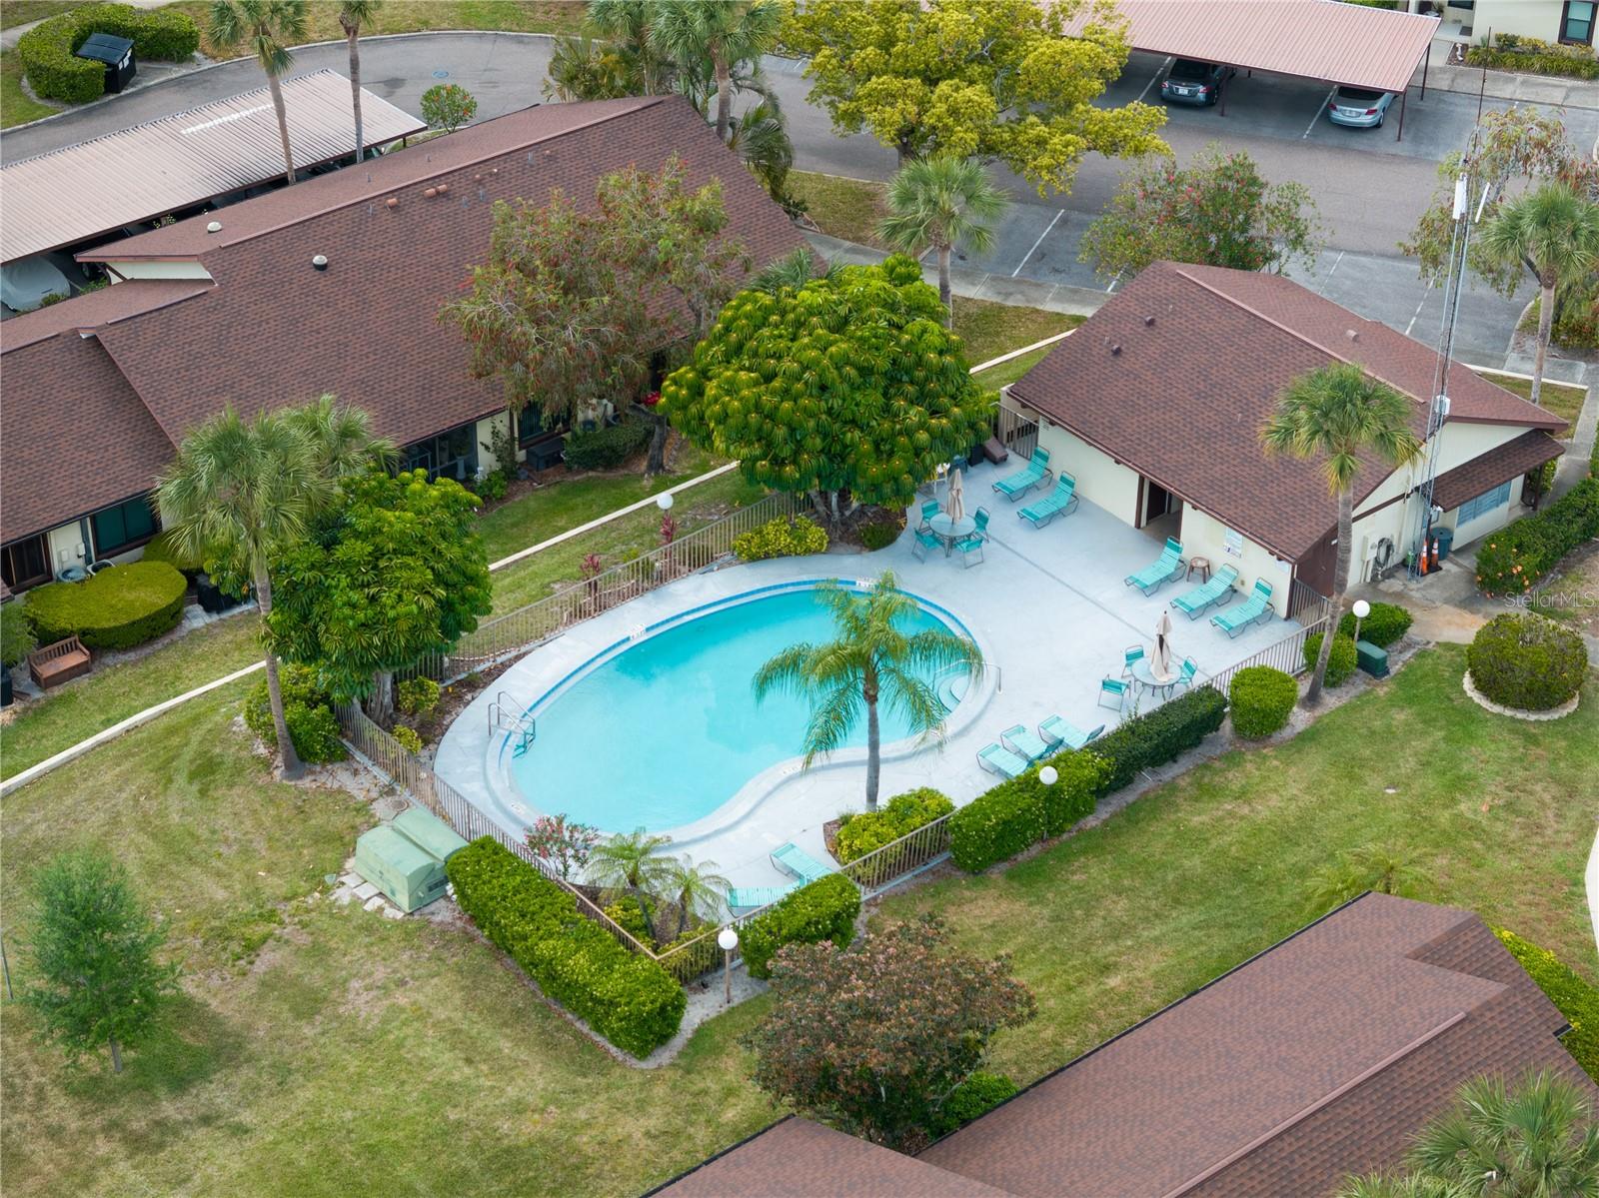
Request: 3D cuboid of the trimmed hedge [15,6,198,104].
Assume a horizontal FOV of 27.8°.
[{"bbox_3d":[-24.646,-19.207,113.607,5.000,1.350,5.300,12,36,17],"label":"trimmed hedge"}]

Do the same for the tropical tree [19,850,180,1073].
[{"bbox_3d":[-14.109,7.521,65.411,3.150,5.450,3.100,1,34,0],"label":"tropical tree"}]

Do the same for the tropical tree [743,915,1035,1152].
[{"bbox_3d":[1.774,9.054,64.405,5.750,4.400,5.000,1,34,0],"label":"tropical tree"}]

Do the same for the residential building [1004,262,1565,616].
[{"bbox_3d":[12.999,-4.907,85.245,10.400,4.500,10.800,-24,41,-32],"label":"residential building"}]

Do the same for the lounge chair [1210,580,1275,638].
[{"bbox_3d":[11.029,0.199,80.187,1.640,0.990,0.650,-24,41,-31],"label":"lounge chair"}]

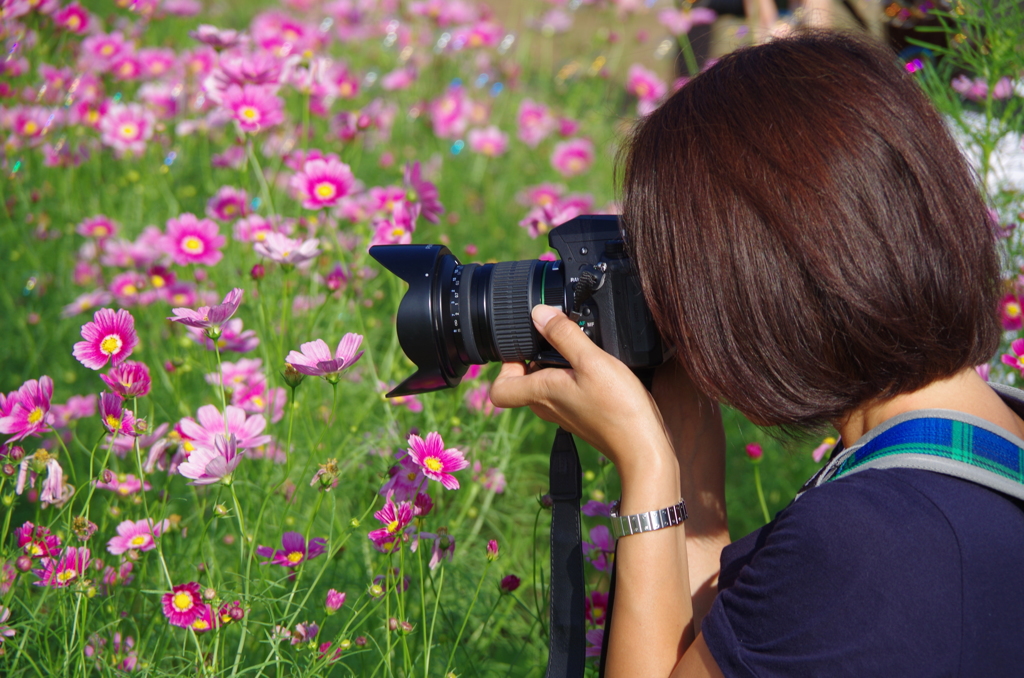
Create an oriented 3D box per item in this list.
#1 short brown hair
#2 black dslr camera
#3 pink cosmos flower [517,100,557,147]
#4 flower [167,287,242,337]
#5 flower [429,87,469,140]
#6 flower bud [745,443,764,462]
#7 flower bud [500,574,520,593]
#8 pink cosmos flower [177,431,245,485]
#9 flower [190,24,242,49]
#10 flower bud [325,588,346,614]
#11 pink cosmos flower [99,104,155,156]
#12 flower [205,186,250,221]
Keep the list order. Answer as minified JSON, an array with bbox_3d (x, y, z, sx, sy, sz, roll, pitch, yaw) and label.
[{"bbox_3d":[0.194,-0.072,3.720,0.235,0.255,0.195,-8,5,10],"label":"short brown hair"},{"bbox_3d":[0.011,-0.024,3.780,0.202,0.107,0.130,-6,5,10],"label":"black dslr camera"},{"bbox_3d":[0.027,-0.238,6.300,0.041,0.048,0.018,3,-11,15],"label":"pink cosmos flower"},{"bbox_3d":[-0.221,-0.018,4.150,0.053,0.024,0.051,-21,3,0],"label":"flower"},{"bbox_3d":[-0.074,-0.269,6.800,0.046,0.052,0.020,1,-17,13],"label":"flower"},{"bbox_3d":[0.182,0.085,4.300,0.013,0.015,0.013,0,6,0],"label":"flower bud"},{"bbox_3d":[-0.001,0.182,4.250,0.013,0.015,0.013,25,7,0],"label":"flower bud"},{"bbox_3d":[-0.198,0.078,3.760,0.042,0.031,0.040,-15,6,23],"label":"pink cosmos flower"},{"bbox_3d":[-0.309,-0.317,6.000,0.050,0.019,0.050,0,10,0],"label":"flower"},{"bbox_3d":[-0.123,0.182,4.000,0.014,0.018,0.014,12,9,0],"label":"flower bud"},{"bbox_3d":[-0.387,-0.209,5.750,0.053,0.052,0.017,0,-14,0],"label":"pink cosmos flower"},{"bbox_3d":[-0.212,-0.101,4.280,0.036,0.034,0.017,-2,-25,-8],"label":"flower"}]

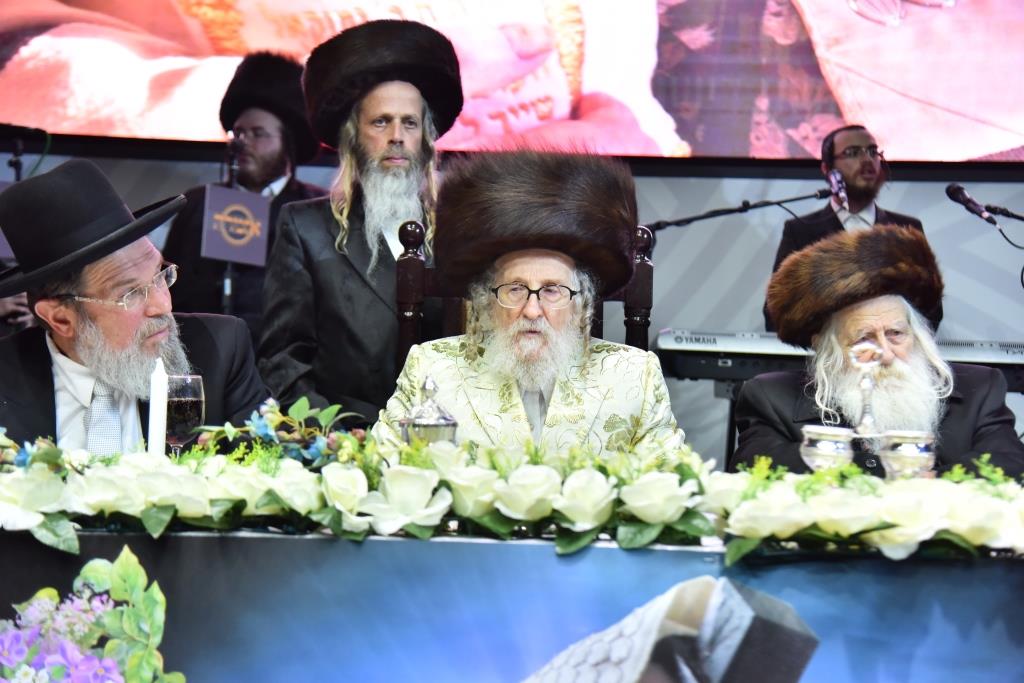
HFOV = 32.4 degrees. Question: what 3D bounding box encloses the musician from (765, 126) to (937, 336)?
[{"bbox_3d":[1.062,0.171,5.580,0.540,1.720,0.420,1,-1,-6],"label":"musician"}]

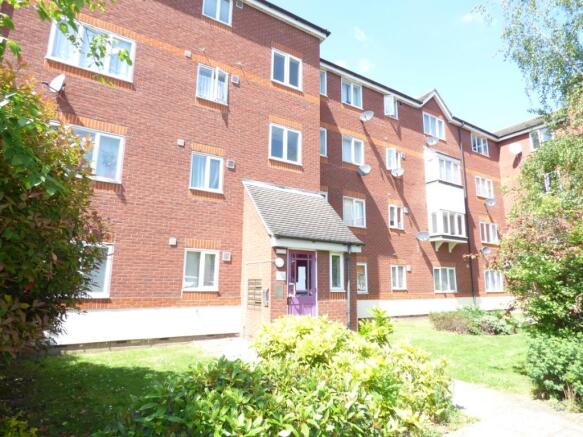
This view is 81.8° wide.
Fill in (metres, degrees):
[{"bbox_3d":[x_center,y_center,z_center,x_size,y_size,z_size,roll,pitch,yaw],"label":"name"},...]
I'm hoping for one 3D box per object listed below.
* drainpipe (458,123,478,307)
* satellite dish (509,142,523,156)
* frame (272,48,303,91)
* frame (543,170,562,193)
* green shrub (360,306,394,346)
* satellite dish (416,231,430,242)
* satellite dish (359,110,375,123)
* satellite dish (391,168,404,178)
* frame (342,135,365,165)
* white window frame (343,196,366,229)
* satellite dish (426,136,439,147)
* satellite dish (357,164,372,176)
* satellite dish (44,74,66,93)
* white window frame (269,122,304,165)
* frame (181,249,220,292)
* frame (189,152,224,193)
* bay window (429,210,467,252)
[{"bbox_3d":[9.281,-0.364,17.657,0.100,10.100,0.100,7,-13,-31],"label":"drainpipe"},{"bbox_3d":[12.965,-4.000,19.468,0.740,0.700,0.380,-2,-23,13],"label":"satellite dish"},{"bbox_3d":[-0.127,-4.838,11.030,1.171,1.124,0.100,7,-13,-31],"label":"frame"},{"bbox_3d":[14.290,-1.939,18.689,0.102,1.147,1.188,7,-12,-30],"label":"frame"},{"bbox_3d":[1.867,2.421,7.391,0.760,0.942,0.700,-2,-11,14],"label":"green shrub"},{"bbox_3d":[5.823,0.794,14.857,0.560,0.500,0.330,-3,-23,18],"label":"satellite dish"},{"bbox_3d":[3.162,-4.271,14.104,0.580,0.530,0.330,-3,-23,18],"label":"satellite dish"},{"bbox_3d":[4.757,-2.036,15.072,0.579,0.477,0.325,-6,-24,32],"label":"satellite dish"},{"bbox_3d":[2.639,-2.855,14.344,1.189,1.179,0.100,7,-12,-30],"label":"frame"},{"bbox_3d":[2.526,-0.233,13.448,1.181,1.110,0.100,7,-13,-31],"label":"white window frame"},{"bbox_3d":[7.119,-3.880,16.969,0.579,0.477,0.325,-6,-24,32],"label":"satellite dish"},{"bbox_3d":[3.063,-2.029,14.035,0.579,0.477,0.325,-6,-24,32],"label":"satellite dish"},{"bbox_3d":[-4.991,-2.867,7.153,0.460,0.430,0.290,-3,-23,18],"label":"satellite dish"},{"bbox_3d":[-0.162,-2.340,10.817,1.191,1.198,0.100,7,-12,-30],"label":"white window frame"},{"bbox_3d":[-2.337,1.365,8.826,0.926,1.067,0.100,7,-12,-30],"label":"frame"},{"bbox_3d":[-2.235,-1.222,9.027,0.899,1.015,0.100,7,-13,-31],"label":"frame"},{"bbox_3d":[7.772,0.648,16.586,2.081,1.898,0.650,7,-12,-30],"label":"bay window"}]

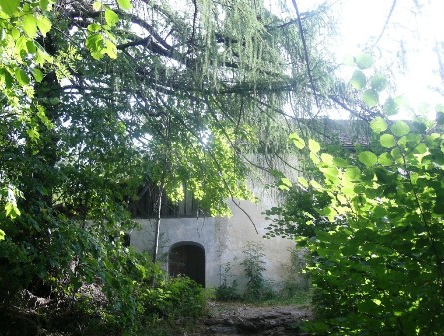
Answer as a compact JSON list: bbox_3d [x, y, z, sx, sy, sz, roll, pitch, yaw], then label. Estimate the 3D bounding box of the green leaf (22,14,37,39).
[{"bbox_3d":[-0.861,-0.633,2.200,0.063,0.107,0.030,2,-8,-15],"label":"green leaf"}]

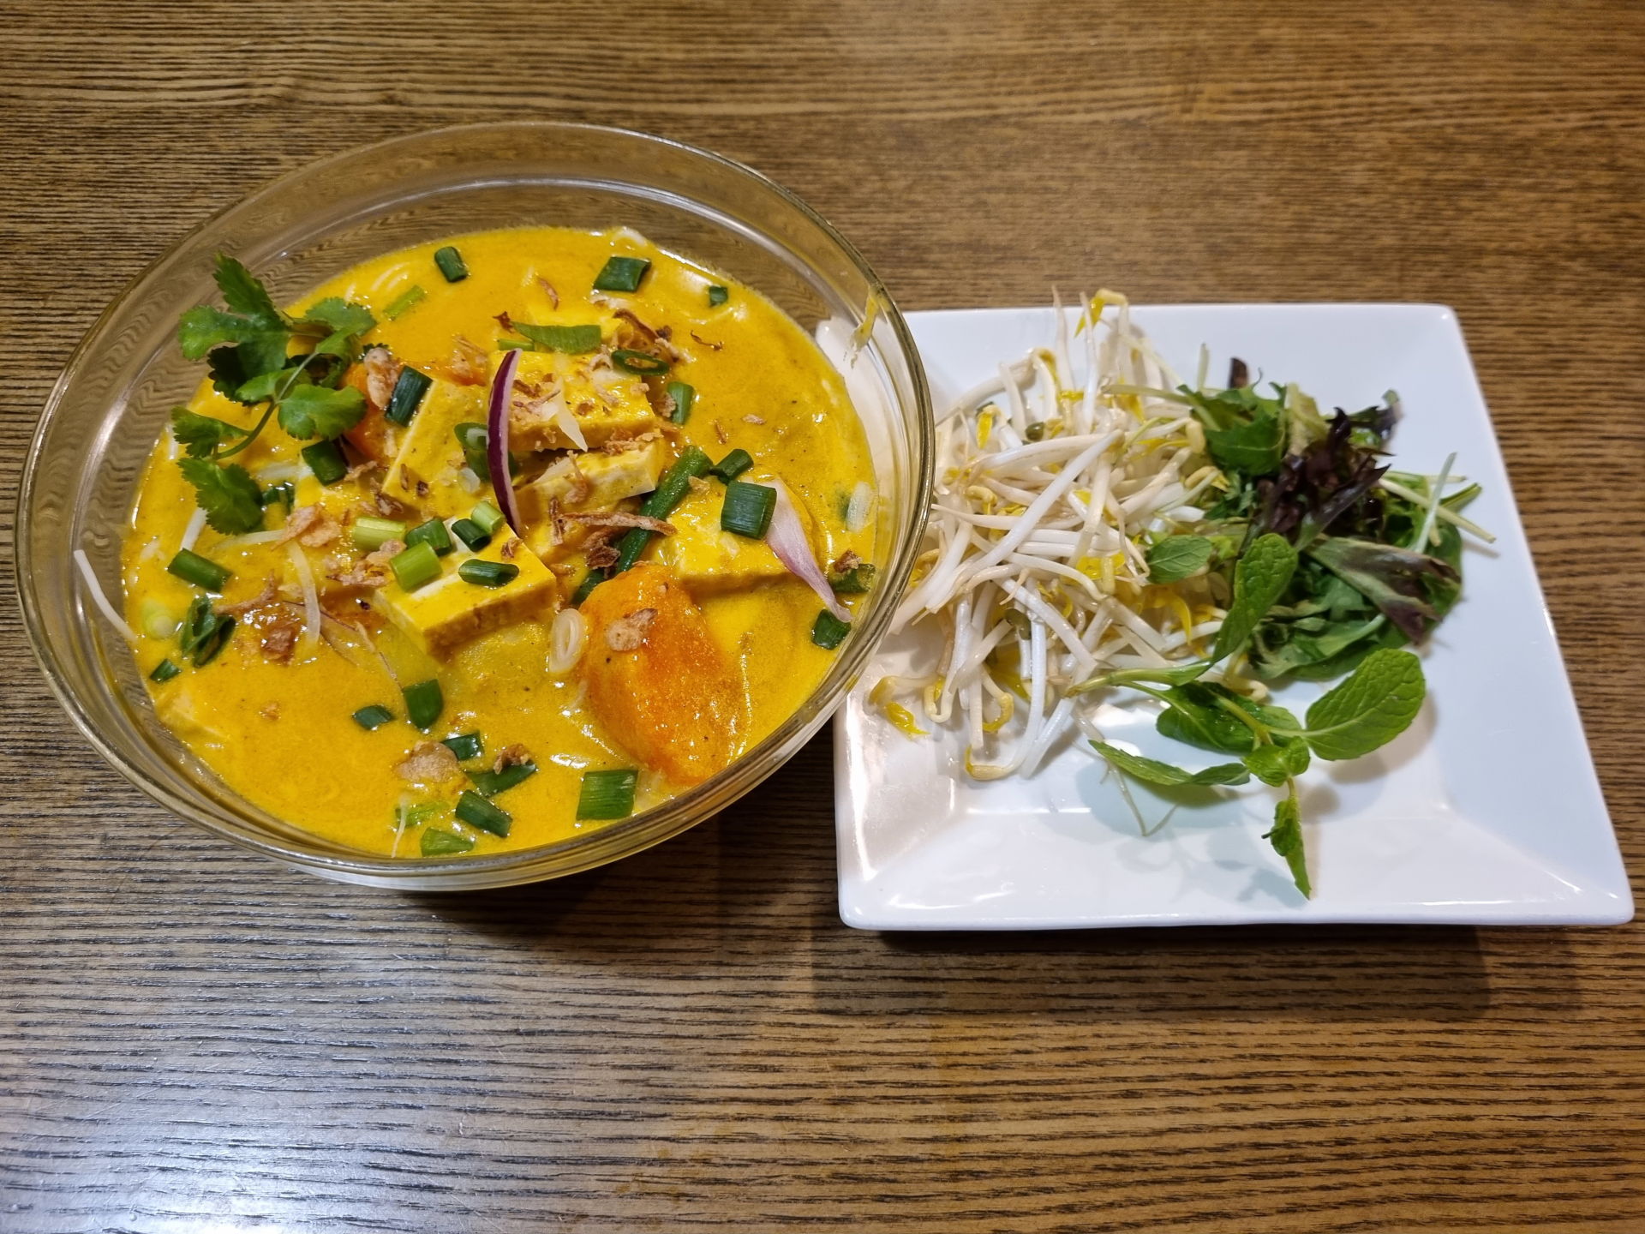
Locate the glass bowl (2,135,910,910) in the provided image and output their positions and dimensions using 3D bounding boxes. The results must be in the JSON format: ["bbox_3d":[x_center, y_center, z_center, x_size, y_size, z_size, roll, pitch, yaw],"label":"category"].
[{"bbox_3d":[-0.083,-0.024,0.344,0.220,0.090,0.220,0,63,0],"label":"glass bowl"}]

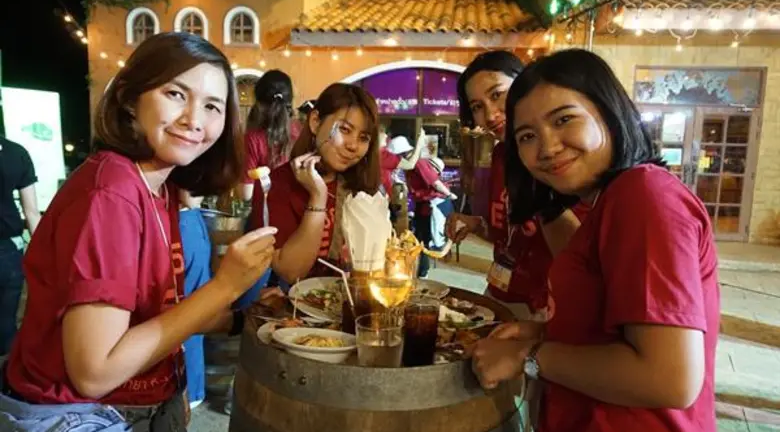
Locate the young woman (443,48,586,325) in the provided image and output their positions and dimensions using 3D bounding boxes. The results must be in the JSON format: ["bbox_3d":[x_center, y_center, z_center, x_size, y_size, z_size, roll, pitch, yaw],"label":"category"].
[{"bbox_3d":[0.349,0.342,1.511,0.480,1.570,0.420,7,9,37],"label":"young woman"}]

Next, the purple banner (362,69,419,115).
[{"bbox_3d":[0.008,-2.016,8.419,0.930,0.770,0.040,2,7,3],"label":"purple banner"}]

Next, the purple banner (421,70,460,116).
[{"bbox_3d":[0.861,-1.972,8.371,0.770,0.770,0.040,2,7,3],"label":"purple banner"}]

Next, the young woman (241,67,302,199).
[{"bbox_3d":[-0.551,0.176,2.441,0.440,1.630,0.320,0,7,-17],"label":"young woman"}]

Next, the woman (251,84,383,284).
[{"bbox_3d":[-0.166,0.358,1.535,0.460,1.520,0.420,-1,8,-24],"label":"woman"}]

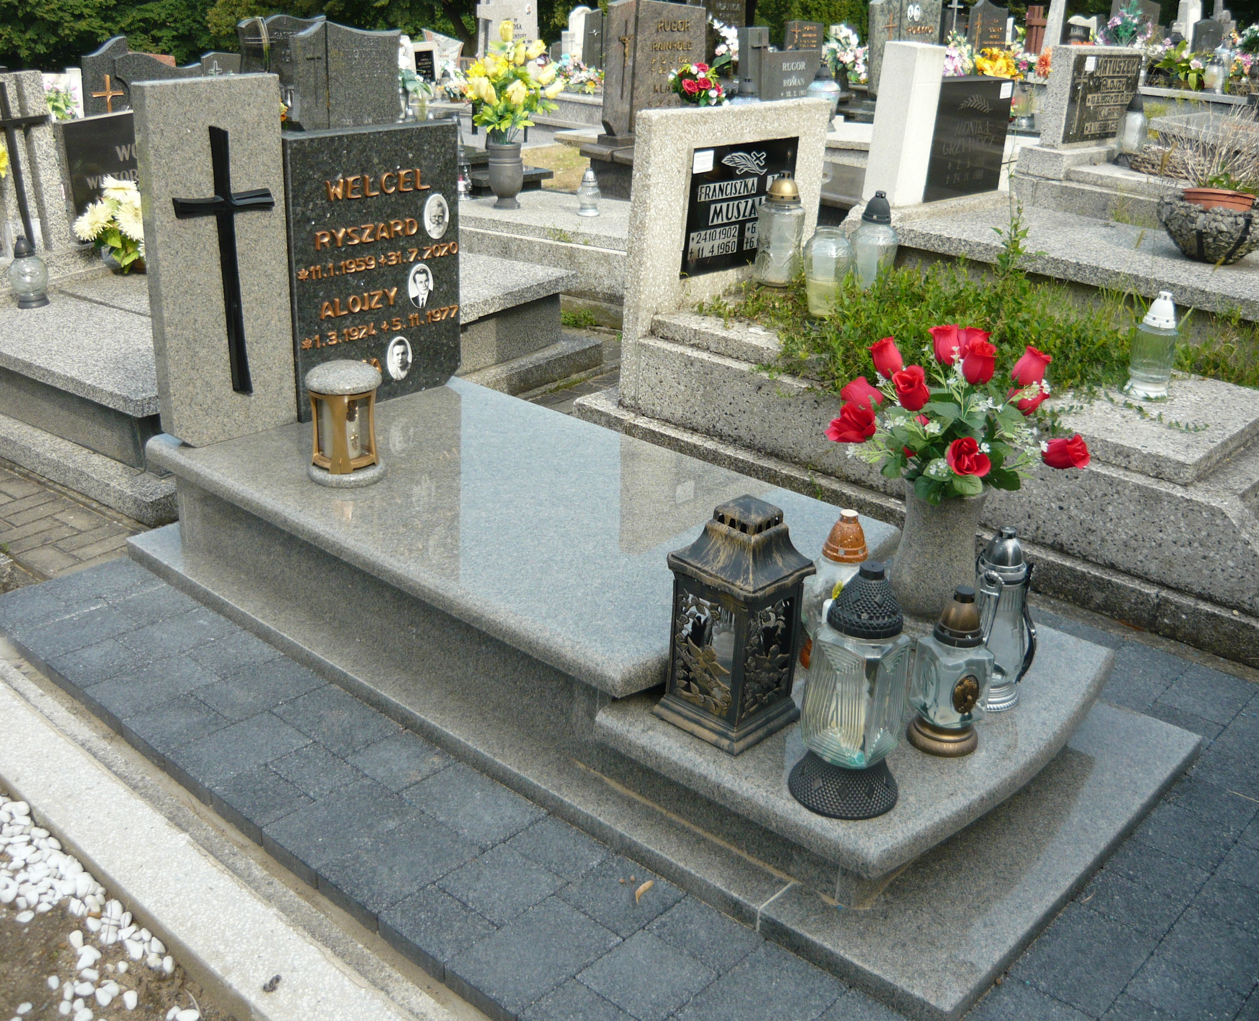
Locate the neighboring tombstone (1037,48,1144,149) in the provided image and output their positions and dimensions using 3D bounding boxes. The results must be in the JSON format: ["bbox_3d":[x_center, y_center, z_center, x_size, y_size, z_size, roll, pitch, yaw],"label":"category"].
[{"bbox_3d":[2.306,-2.060,6.465,0.103,0.444,0.838,21,29,37],"label":"neighboring tombstone"}]

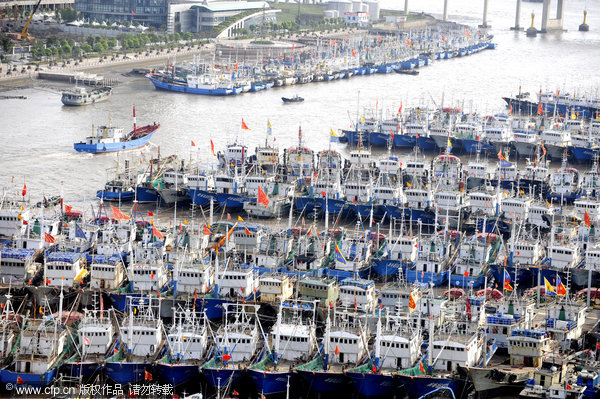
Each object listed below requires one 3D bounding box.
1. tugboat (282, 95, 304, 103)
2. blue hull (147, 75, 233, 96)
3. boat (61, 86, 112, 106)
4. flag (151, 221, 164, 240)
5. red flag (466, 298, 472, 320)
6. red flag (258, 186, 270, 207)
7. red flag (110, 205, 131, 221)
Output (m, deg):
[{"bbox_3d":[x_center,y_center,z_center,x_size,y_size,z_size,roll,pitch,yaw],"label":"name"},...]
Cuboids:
[{"bbox_3d":[-2.080,-32.420,720.960,6.500,2.000,2.000,-2,9,-15],"label":"tugboat"},{"bbox_3d":[-36.710,-38.140,748.430,30.000,5.000,6.200,5,10,30],"label":"blue hull"},{"bbox_3d":[-67.880,-33.090,716.090,6.000,4.800,18.500,5,10,30],"label":"boat"},{"bbox_3d":[-26.940,5.860,425.000,2.600,3.600,0.500,-2,9,-10],"label":"flag"},{"bbox_3d":[25.560,16.470,339.000,1.000,3.400,0.500,-2,9,-15],"label":"red flag"},{"bbox_3d":[-6.790,-0.570,430.000,2.300,3.700,0.500,-2,9,-10],"label":"red flag"},{"bbox_3d":[-34.170,2.470,428.000,3.700,3.000,0.500,-2,9,-10],"label":"red flag"}]

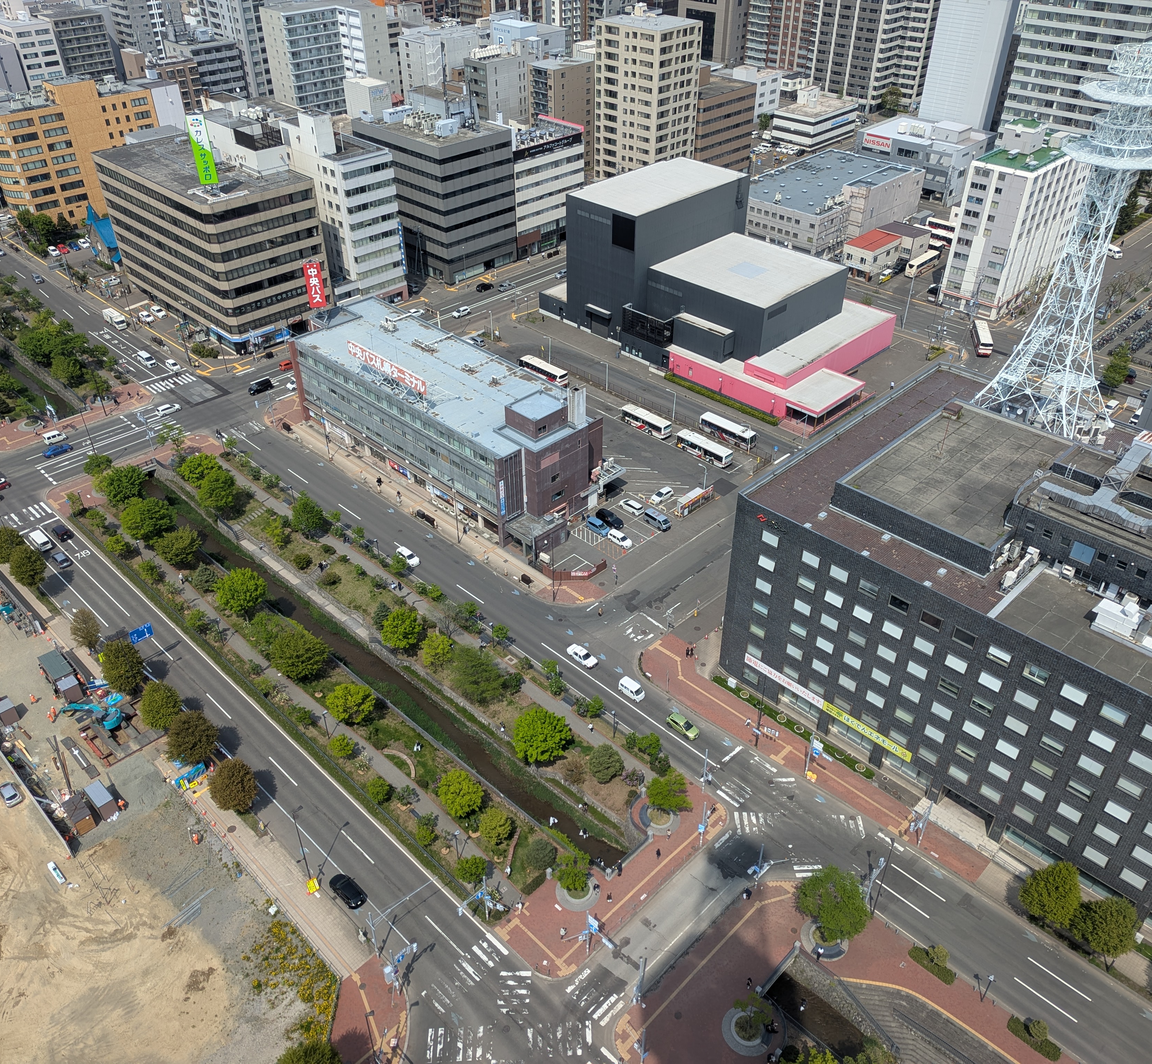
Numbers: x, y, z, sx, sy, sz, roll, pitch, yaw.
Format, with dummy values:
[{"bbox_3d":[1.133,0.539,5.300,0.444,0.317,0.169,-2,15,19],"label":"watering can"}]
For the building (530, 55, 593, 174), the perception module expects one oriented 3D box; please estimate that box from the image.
[{"bbox_3d":[-3.579,-122.489,291.226,18.000,31.600,10.700,-31,46,-34],"label":"building"}]

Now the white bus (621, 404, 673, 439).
[{"bbox_3d":[12.880,-20.110,178.790,2.480,3.000,10.400,-30,45,-34],"label":"white bus"}]

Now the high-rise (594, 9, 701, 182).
[{"bbox_3d":[19.940,-119.120,273.070,21.400,48.500,18.900,30,46,34],"label":"high-rise"}]

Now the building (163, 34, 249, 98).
[{"bbox_3d":[-119.996,-144.190,320.900,14.700,32.800,18.500,-31,46,-34],"label":"building"}]

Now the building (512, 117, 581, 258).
[{"bbox_3d":[-12.940,-88.530,251.820,23.500,27.700,19.000,-30,45,-34],"label":"building"}]

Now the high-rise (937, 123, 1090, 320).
[{"bbox_3d":[99.420,-71.150,218.950,12.800,36.300,34.700,30,46,34],"label":"high-rise"}]

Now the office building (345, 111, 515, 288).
[{"bbox_3d":[-34.420,-84.100,242.030,21.500,32.300,34.000,-30,45,-34],"label":"office building"}]

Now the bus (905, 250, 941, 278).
[{"bbox_3d":[84.770,-65.250,239.700,2.490,3.400,11.900,28,45,33],"label":"bus"}]

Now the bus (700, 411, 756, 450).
[{"bbox_3d":[27.220,-17.960,175.670,2.480,3.050,10.840,-30,45,-34],"label":"bus"}]

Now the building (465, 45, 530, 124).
[{"bbox_3d":[-23.759,-134.712,308.446,18.700,31.000,10.300,-31,46,-34],"label":"building"}]

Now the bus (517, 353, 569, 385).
[{"bbox_3d":[-6.227,-31.099,191.967,2.500,3.200,10.800,-31,46,-34],"label":"bus"}]

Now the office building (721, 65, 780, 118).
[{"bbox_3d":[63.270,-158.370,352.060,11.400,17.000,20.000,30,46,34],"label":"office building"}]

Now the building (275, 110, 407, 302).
[{"bbox_3d":[-50.470,-71.160,215.870,21.600,40.000,13.500,30,46,34],"label":"building"}]

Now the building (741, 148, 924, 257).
[{"bbox_3d":[67.260,-89.770,264.420,31.200,11.800,52.000,30,46,34],"label":"building"}]

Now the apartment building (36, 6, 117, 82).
[{"bbox_3d":[-178.950,-168.330,356.220,17.000,35.200,18.000,-30,45,-34],"label":"apartment building"}]

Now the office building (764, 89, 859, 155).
[{"bbox_3d":[79.990,-138.320,328.100,17.000,13.500,28.000,30,46,34],"label":"office building"}]

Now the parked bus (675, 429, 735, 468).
[{"bbox_3d":[22.430,-14.400,170.880,2.480,3.000,10.600,-30,45,-34],"label":"parked bus"}]

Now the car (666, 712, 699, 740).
[{"bbox_3d":[12.984,23.424,119.704,1.680,1.500,4.000,-31,46,-34],"label":"car"}]

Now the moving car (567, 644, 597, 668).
[{"bbox_3d":[0.840,16.450,130.050,1.710,1.500,4.550,-30,45,-34],"label":"moving car"}]

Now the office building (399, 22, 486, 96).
[{"bbox_3d":[-41.910,-152.610,332.790,14.000,30.800,30.500,30,46,34],"label":"office building"}]

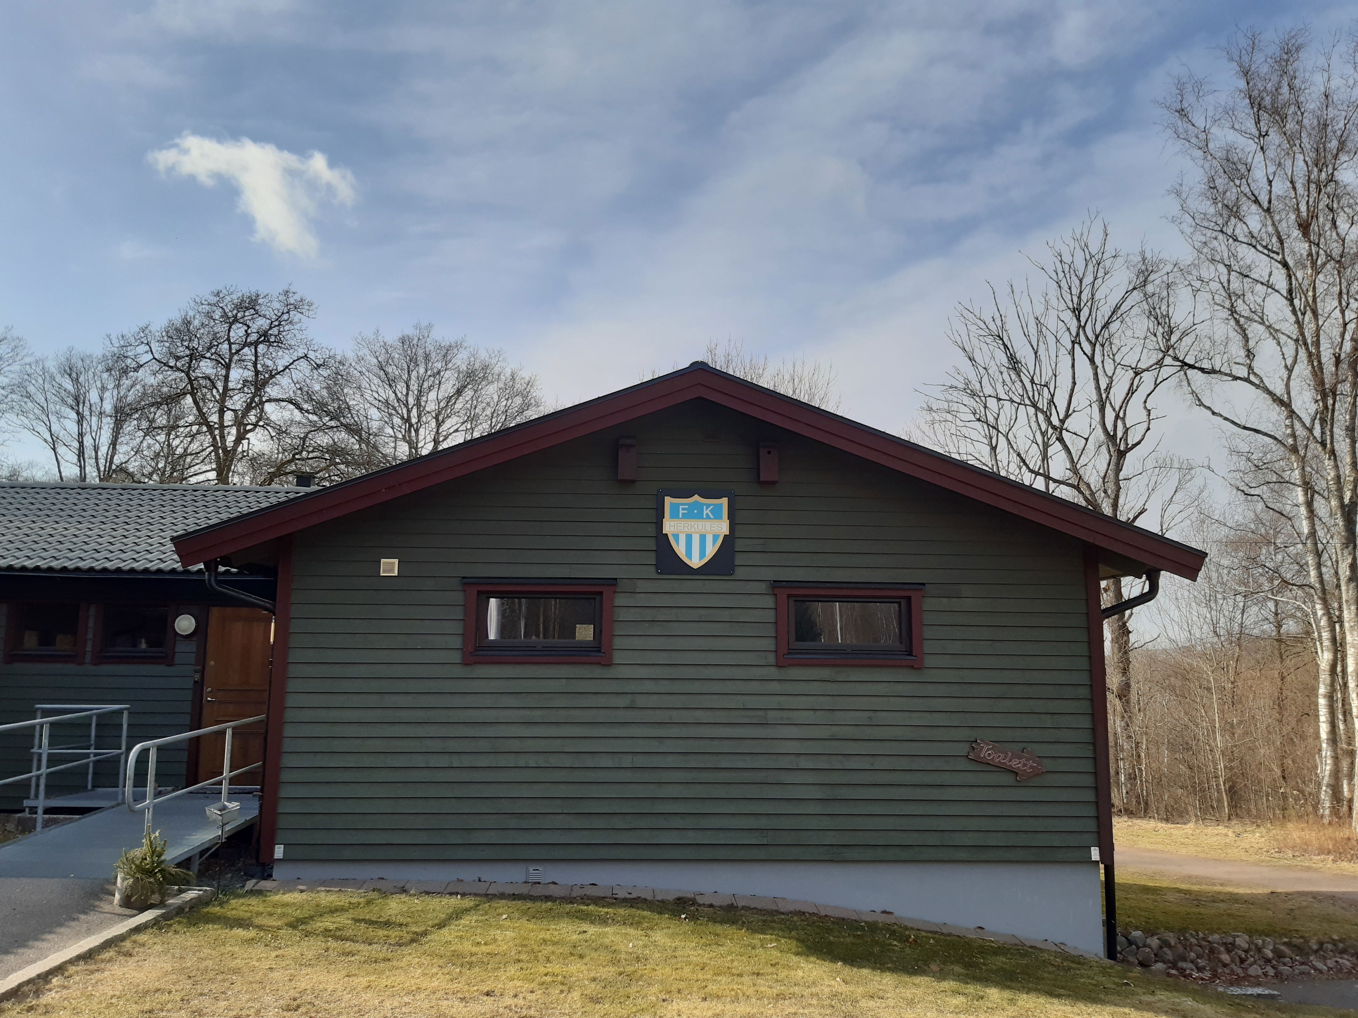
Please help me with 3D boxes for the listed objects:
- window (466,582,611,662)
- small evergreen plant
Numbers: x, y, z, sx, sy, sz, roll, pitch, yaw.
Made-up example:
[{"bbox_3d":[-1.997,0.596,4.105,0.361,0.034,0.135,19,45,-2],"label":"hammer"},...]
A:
[{"bbox_3d":[-1.319,1.076,9.616,1.426,0.784,0.120,1,-8,-2],"label":"window"},{"bbox_3d":[-3.737,2.558,7.265,0.550,0.550,0.500,1,-8,-2],"label":"small evergreen plant"}]

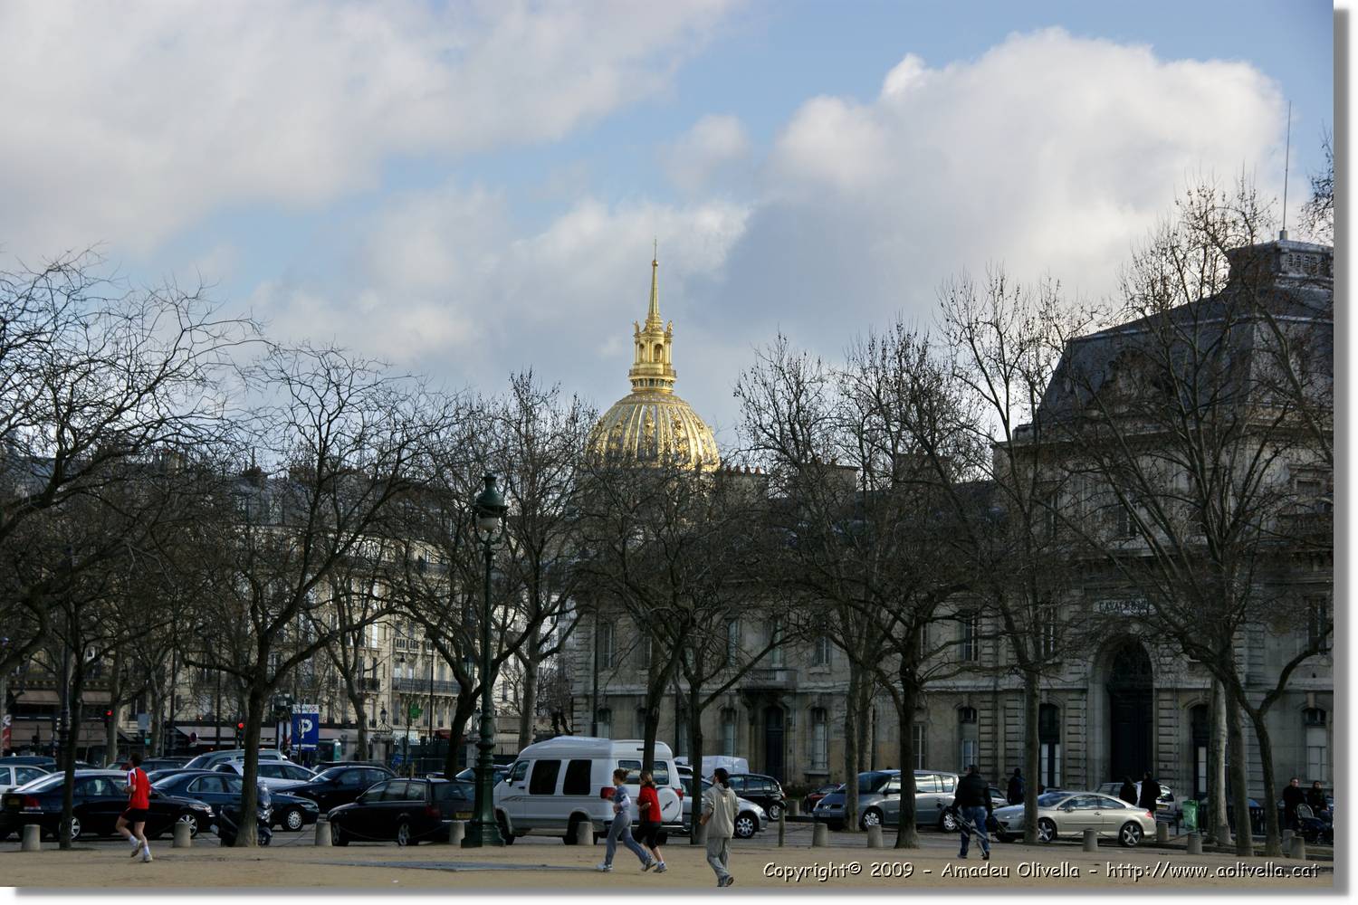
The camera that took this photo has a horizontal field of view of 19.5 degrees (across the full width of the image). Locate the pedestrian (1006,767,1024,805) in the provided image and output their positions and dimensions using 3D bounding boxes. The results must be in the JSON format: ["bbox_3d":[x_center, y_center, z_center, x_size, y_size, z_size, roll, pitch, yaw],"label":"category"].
[{"bbox_3d":[9.601,9.886,112.929,0.550,1.760,0.450,1,-5,-6],"label":"pedestrian"}]

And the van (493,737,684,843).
[{"bbox_3d":[-2.058,7.604,89.398,2.020,2.420,5.000,4,-6,-34],"label":"van"}]

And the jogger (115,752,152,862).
[{"bbox_3d":[-8.537,5.559,62.000,0.650,1.710,0.500,-3,-6,37],"label":"jogger"}]

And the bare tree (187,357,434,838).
[{"bbox_3d":[-7.630,2.970,81.500,5.100,10.150,5.000,1,-5,0],"label":"bare tree"}]

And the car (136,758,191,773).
[{"bbox_3d":[-16.072,10.157,121.939,4.300,1.520,1.770,3,-5,-31],"label":"car"}]

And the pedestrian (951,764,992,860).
[{"bbox_3d":[5.508,6.763,74.500,0.750,1.790,0.600,2,-5,-11],"label":"pedestrian"}]

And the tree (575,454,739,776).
[{"bbox_3d":[-0.441,4.282,85.843,3.600,8.500,3.600,1,-5,0],"label":"tree"}]

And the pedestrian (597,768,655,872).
[{"bbox_3d":[-0.835,5.820,62.366,0.900,1.640,0.500,1,-5,0],"label":"pedestrian"}]

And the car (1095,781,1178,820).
[{"bbox_3d":[15.350,12.196,136.935,1.780,1.620,4.400,3,-5,-29],"label":"car"}]

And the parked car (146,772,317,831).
[{"bbox_3d":[-11.593,8.882,100.359,4.750,1.460,1.790,3,-5,-30],"label":"parked car"}]

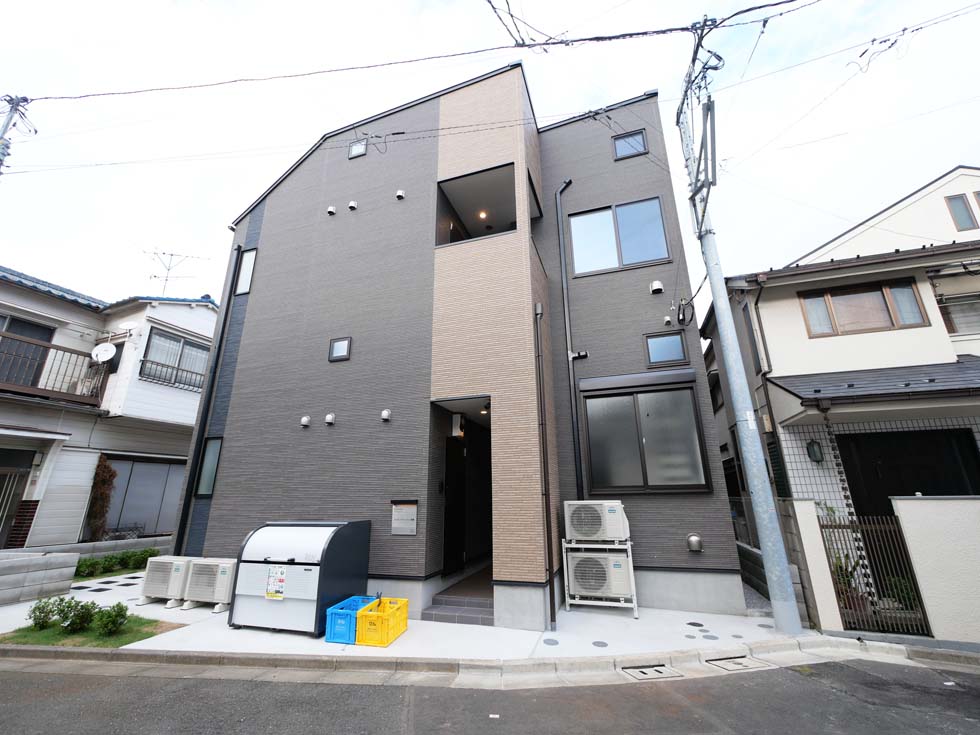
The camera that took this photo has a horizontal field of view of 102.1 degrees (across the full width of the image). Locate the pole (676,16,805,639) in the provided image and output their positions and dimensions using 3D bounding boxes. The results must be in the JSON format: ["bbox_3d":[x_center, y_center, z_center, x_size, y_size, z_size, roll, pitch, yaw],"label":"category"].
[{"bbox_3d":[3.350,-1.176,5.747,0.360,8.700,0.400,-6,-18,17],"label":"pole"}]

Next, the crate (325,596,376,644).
[{"bbox_3d":[-1.520,2.868,4.505,0.383,0.294,0.581,-6,-18,17],"label":"crate"}]

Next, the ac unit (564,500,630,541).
[{"bbox_3d":[1.480,2.115,5.483,0.814,0.507,0.294,-6,-18,17],"label":"ac unit"}]

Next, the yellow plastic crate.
[{"bbox_3d":[-1.189,2.869,4.476,0.366,0.310,0.530,-4,-17,12],"label":"yellow plastic crate"}]

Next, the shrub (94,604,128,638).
[{"bbox_3d":[-4.452,2.954,4.661,0.300,0.320,0.300,-6,-18,17],"label":"shrub"}]

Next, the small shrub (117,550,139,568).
[{"bbox_3d":[-7.916,4.191,8.649,0.370,0.350,0.370,-6,-18,17],"label":"small shrub"}]

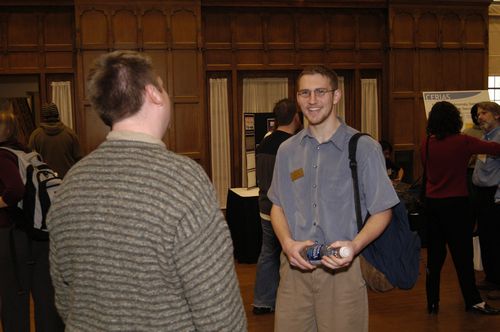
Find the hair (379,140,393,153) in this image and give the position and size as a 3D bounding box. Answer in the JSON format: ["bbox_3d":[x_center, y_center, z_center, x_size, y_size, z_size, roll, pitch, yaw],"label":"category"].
[{"bbox_3d":[1.628,-0.225,7.000,0.170,0.170,0.190,0,5,12],"label":"hair"}]

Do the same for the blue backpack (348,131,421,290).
[{"bbox_3d":[0.577,0.200,2.500,0.330,0.620,0.250,1,5,25],"label":"blue backpack"}]

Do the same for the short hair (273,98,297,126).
[{"bbox_3d":[0.294,-0.438,4.750,0.180,0.210,0.210,1,6,30],"label":"short hair"}]

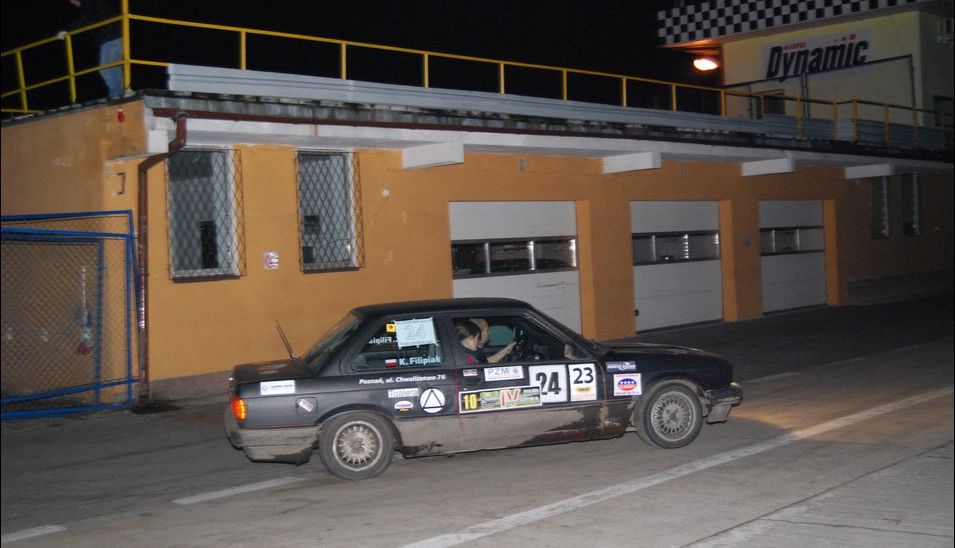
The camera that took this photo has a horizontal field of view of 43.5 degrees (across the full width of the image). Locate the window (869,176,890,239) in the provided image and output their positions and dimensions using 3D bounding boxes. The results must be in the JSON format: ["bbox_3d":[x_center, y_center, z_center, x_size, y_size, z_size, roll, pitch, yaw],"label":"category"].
[{"bbox_3d":[10.186,-1.688,30.364,0.140,1.570,1.140,-1,2,40],"label":"window"}]

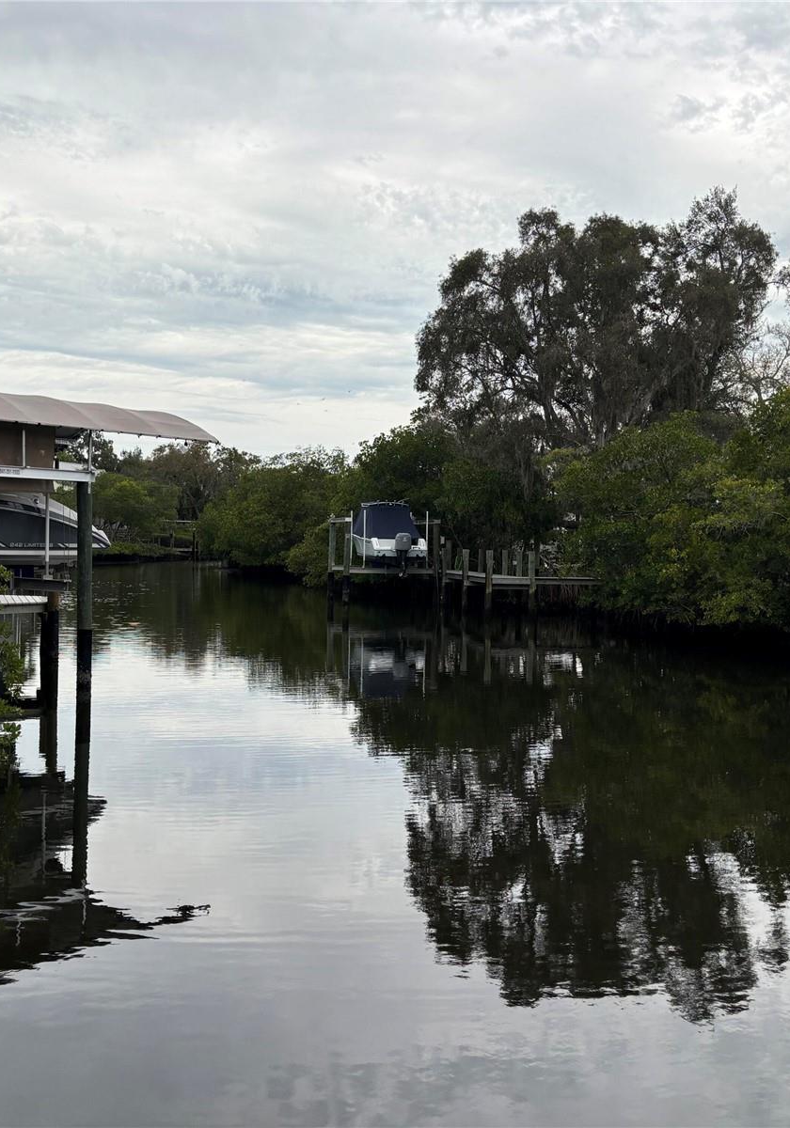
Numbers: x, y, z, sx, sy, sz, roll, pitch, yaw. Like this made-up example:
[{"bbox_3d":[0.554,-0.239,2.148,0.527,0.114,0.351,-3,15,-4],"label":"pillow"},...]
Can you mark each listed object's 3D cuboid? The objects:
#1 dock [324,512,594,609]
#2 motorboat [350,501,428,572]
[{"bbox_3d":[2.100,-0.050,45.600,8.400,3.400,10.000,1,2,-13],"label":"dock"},{"bbox_3d":[-0.380,-1.200,48.000,2.600,3.050,7.200,1,2,-11],"label":"motorboat"}]

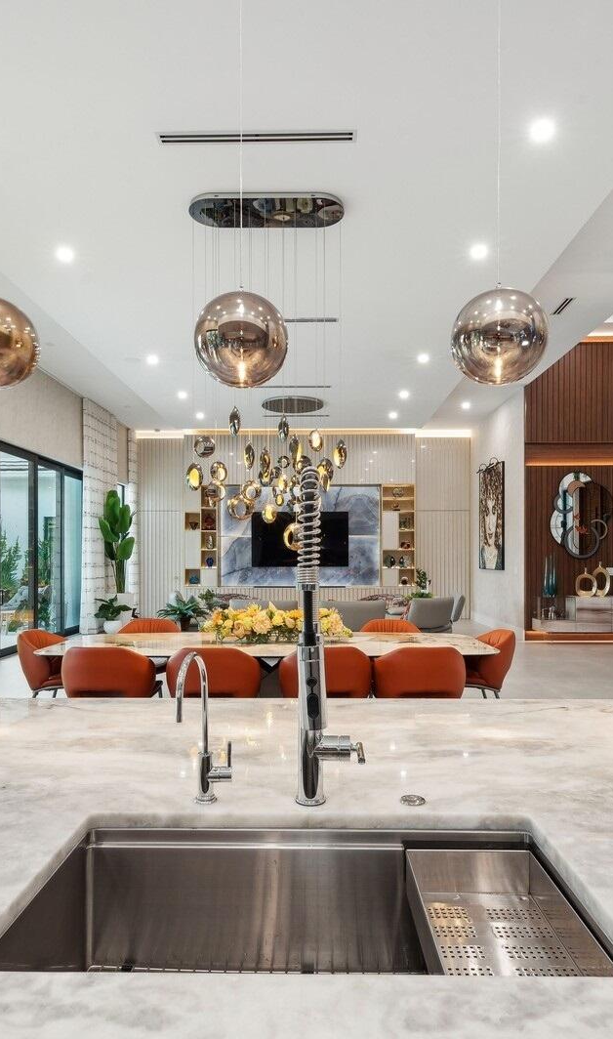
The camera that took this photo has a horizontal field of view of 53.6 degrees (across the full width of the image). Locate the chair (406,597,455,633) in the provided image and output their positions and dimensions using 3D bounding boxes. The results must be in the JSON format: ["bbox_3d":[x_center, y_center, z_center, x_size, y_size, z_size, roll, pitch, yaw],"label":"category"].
[{"bbox_3d":[1.810,1.535,8.900,0.660,0.800,0.680,0,-2,1],"label":"chair"}]

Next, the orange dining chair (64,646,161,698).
[{"bbox_3d":[-1.180,1.202,3.870,0.580,0.840,0.580,0,-2,1],"label":"orange dining chair"}]

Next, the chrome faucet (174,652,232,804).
[{"bbox_3d":[-0.191,0.392,1.116,0.075,0.296,0.155,0,-2,10],"label":"chrome faucet"}]

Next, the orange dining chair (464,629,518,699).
[{"bbox_3d":[1.275,1.243,4.530,0.580,0.840,0.580,0,-2,1],"label":"orange dining chair"}]

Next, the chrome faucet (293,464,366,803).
[{"bbox_3d":[0.046,0.222,1.080,0.135,0.630,0.250,0,-2,1],"label":"chrome faucet"}]

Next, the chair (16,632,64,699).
[{"bbox_3d":[-1.850,1.238,4.460,0.580,0.840,0.580,0,-2,1],"label":"chair"}]

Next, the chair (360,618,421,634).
[{"bbox_3d":[0.740,1.278,5.090,0.580,0.840,0.580,0,-2,1],"label":"chair"}]

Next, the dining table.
[{"bbox_3d":[-0.285,1.285,4.480,3.080,0.750,1.150,0,-2,1],"label":"dining table"}]

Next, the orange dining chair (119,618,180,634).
[{"bbox_3d":[-1.375,1.278,5.090,0.580,0.840,0.580,0,-2,1],"label":"orange dining chair"}]

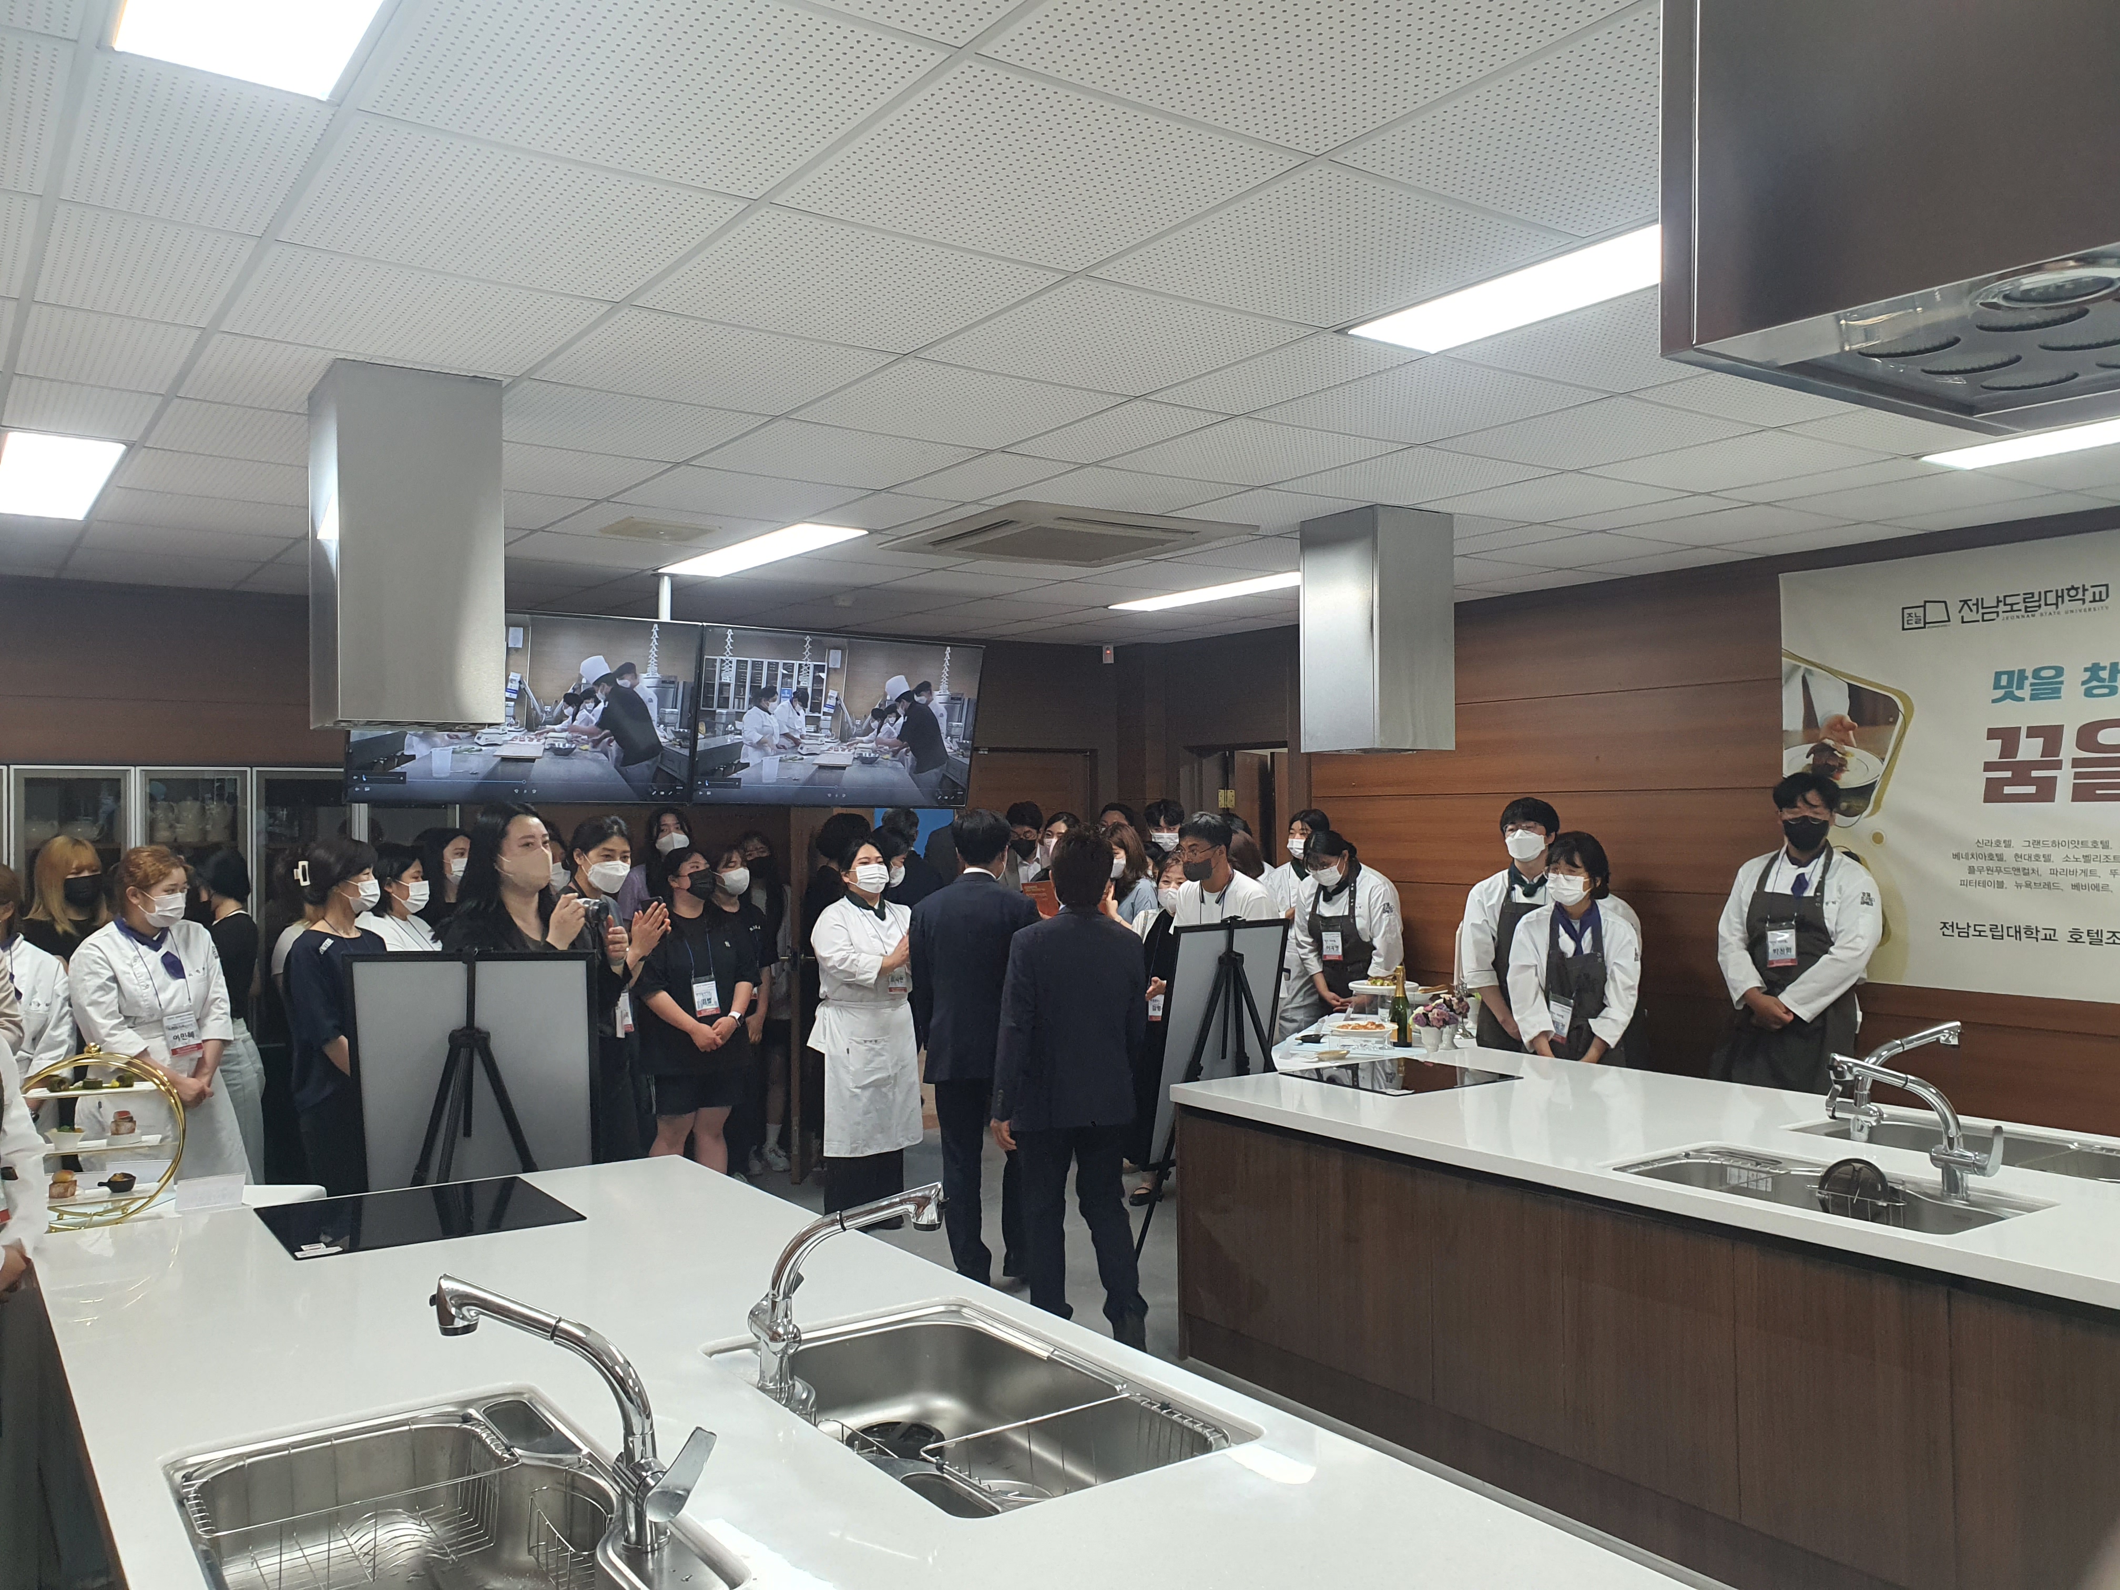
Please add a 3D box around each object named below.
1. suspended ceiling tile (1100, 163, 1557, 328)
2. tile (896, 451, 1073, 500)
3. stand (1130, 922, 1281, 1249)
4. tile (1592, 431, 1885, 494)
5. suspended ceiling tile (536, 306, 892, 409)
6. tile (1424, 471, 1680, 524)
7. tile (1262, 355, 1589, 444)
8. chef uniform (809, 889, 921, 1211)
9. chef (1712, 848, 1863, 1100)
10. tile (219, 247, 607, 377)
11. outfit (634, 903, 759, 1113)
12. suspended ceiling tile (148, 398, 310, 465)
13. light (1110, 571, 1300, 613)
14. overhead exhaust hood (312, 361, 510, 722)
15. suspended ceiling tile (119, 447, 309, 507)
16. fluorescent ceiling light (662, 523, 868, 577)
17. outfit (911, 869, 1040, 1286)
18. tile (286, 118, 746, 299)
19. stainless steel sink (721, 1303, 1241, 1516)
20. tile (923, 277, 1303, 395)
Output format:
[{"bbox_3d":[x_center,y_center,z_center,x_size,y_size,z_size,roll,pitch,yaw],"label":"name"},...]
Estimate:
[{"bbox_3d":[0.448,-0.920,2.694,0.590,0.020,0.590,0,-1,-35],"label":"suspended ceiling tile"},{"bbox_3d":[-0.208,-0.889,4.450,0.290,0.020,0.590,0,-1,-35],"label":"tile"},{"bbox_3d":[0.702,1.115,6.000,0.700,1.330,0.660,0,-1,-38],"label":"stand"},{"bbox_3d":[1.900,-0.938,4.510,0.600,0.020,0.600,0,0,-36],"label":"tile"},{"bbox_3d":[-0.737,-0.908,3.364,0.590,0.020,0.590,0,-1,-36],"label":"suspended ceiling tile"},{"bbox_3d":[1.517,-0.916,4.890,0.590,0.020,0.590,0,-1,-35],"label":"tile"},{"bbox_3d":[0.867,-0.928,3.776,0.600,0.020,0.600,0,0,-36],"label":"tile"},{"bbox_3d":[-0.819,1.077,6.700,0.480,1.380,0.360,0,-1,-34],"label":"chef uniform"},{"bbox_3d":[2.475,0.894,5.315,0.550,1.750,0.350,-1,-1,38],"label":"chef"},{"bbox_3d":[-1.220,-0.908,3.009,0.595,0.018,0.595,0,-1,-35],"label":"tile"},{"bbox_3d":[-1.507,0.886,6.600,0.490,0.870,0.320,0,-1,-27],"label":"outfit"},{"bbox_3d":[-1.922,-0.892,3.995,0.600,0.020,0.600,0,0,-36],"label":"suspended ceiling tile"},{"bbox_3d":[0.725,-0.895,6.980,0.300,0.060,1.200,0,0,-36],"label":"light"},{"bbox_3d":[-1.445,-0.522,3.507,0.338,0.746,0.355,0,-1,-36],"label":"overhead exhaust hood"},{"bbox_3d":[-2.270,-0.884,4.480,0.600,0.020,0.600,0,0,-36],"label":"suspended ceiling tile"},{"bbox_3d":[-1.096,-0.891,5.769,0.285,0.050,1.210,0,-1,-36],"label":"fluorescent ceiling light"},{"bbox_3d":[-0.301,1.006,5.740,0.480,1.480,0.310,-1,-1,12],"label":"outfit"},{"bbox_3d":[-0.871,-0.908,2.494,0.590,0.020,0.590,0,-1,-35],"label":"tile"},{"bbox_3d":[-0.152,1.017,2.457,0.500,0.200,0.800,0,-1,-36],"label":"stainless steel sink"},{"bbox_3d":[0.105,-0.920,3.216,0.595,0.018,0.595,0,-1,-35],"label":"tile"}]

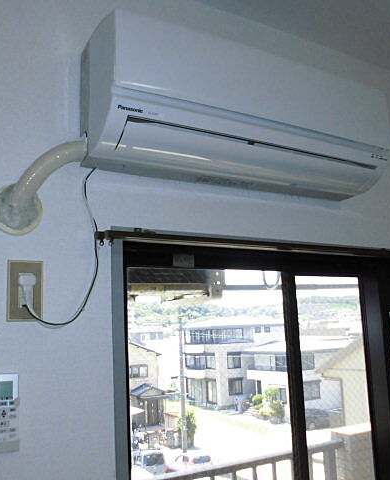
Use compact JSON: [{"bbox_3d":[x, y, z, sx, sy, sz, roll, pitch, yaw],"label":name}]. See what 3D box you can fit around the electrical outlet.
[{"bbox_3d":[-0.332,0.101,0.947,0.070,0.120,0.015,4,-11,-32],"label":"electrical outlet"}]

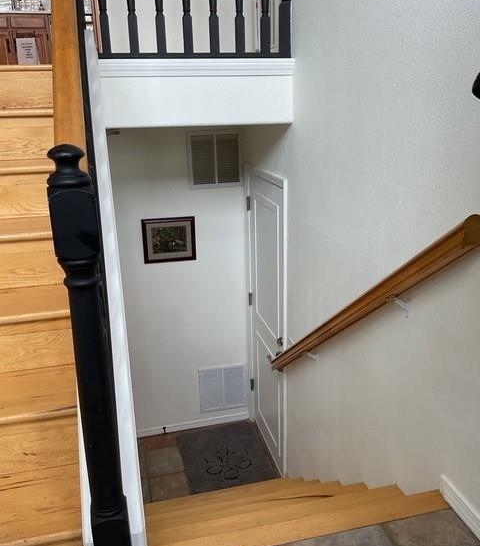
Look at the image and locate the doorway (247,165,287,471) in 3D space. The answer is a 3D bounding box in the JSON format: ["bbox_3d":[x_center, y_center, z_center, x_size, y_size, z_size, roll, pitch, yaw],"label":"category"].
[{"bbox_3d":[0.212,0.361,3.761,0.045,2.011,0.842,-5,18,-12],"label":"doorway"}]

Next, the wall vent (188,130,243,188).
[{"bbox_3d":[-0.174,-0.815,3.847,0.383,0.414,0.020,-5,18,-12],"label":"wall vent"}]

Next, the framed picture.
[{"bbox_3d":[-0.514,-0.236,3.940,0.387,0.332,0.022,-5,18,-12],"label":"framed picture"}]

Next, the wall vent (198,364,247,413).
[{"bbox_3d":[-0.131,0.954,4.405,0.399,0.405,0.020,-5,18,-12],"label":"wall vent"}]

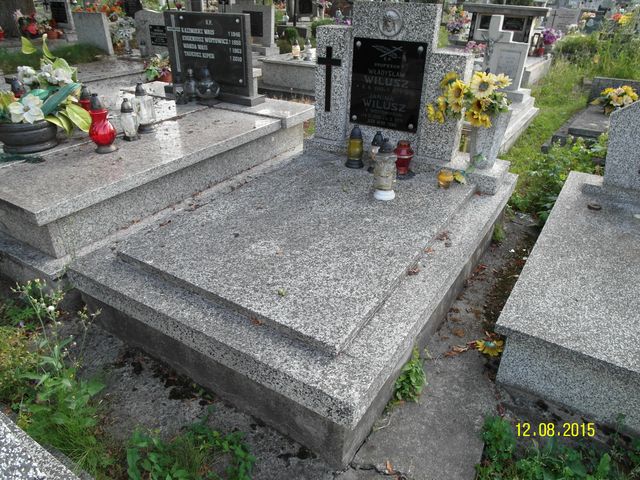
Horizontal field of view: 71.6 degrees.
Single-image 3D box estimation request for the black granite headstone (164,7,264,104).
[{"bbox_3d":[-0.903,-1.483,3.610,0.984,0.639,0.175,17,33,28],"label":"black granite headstone"}]

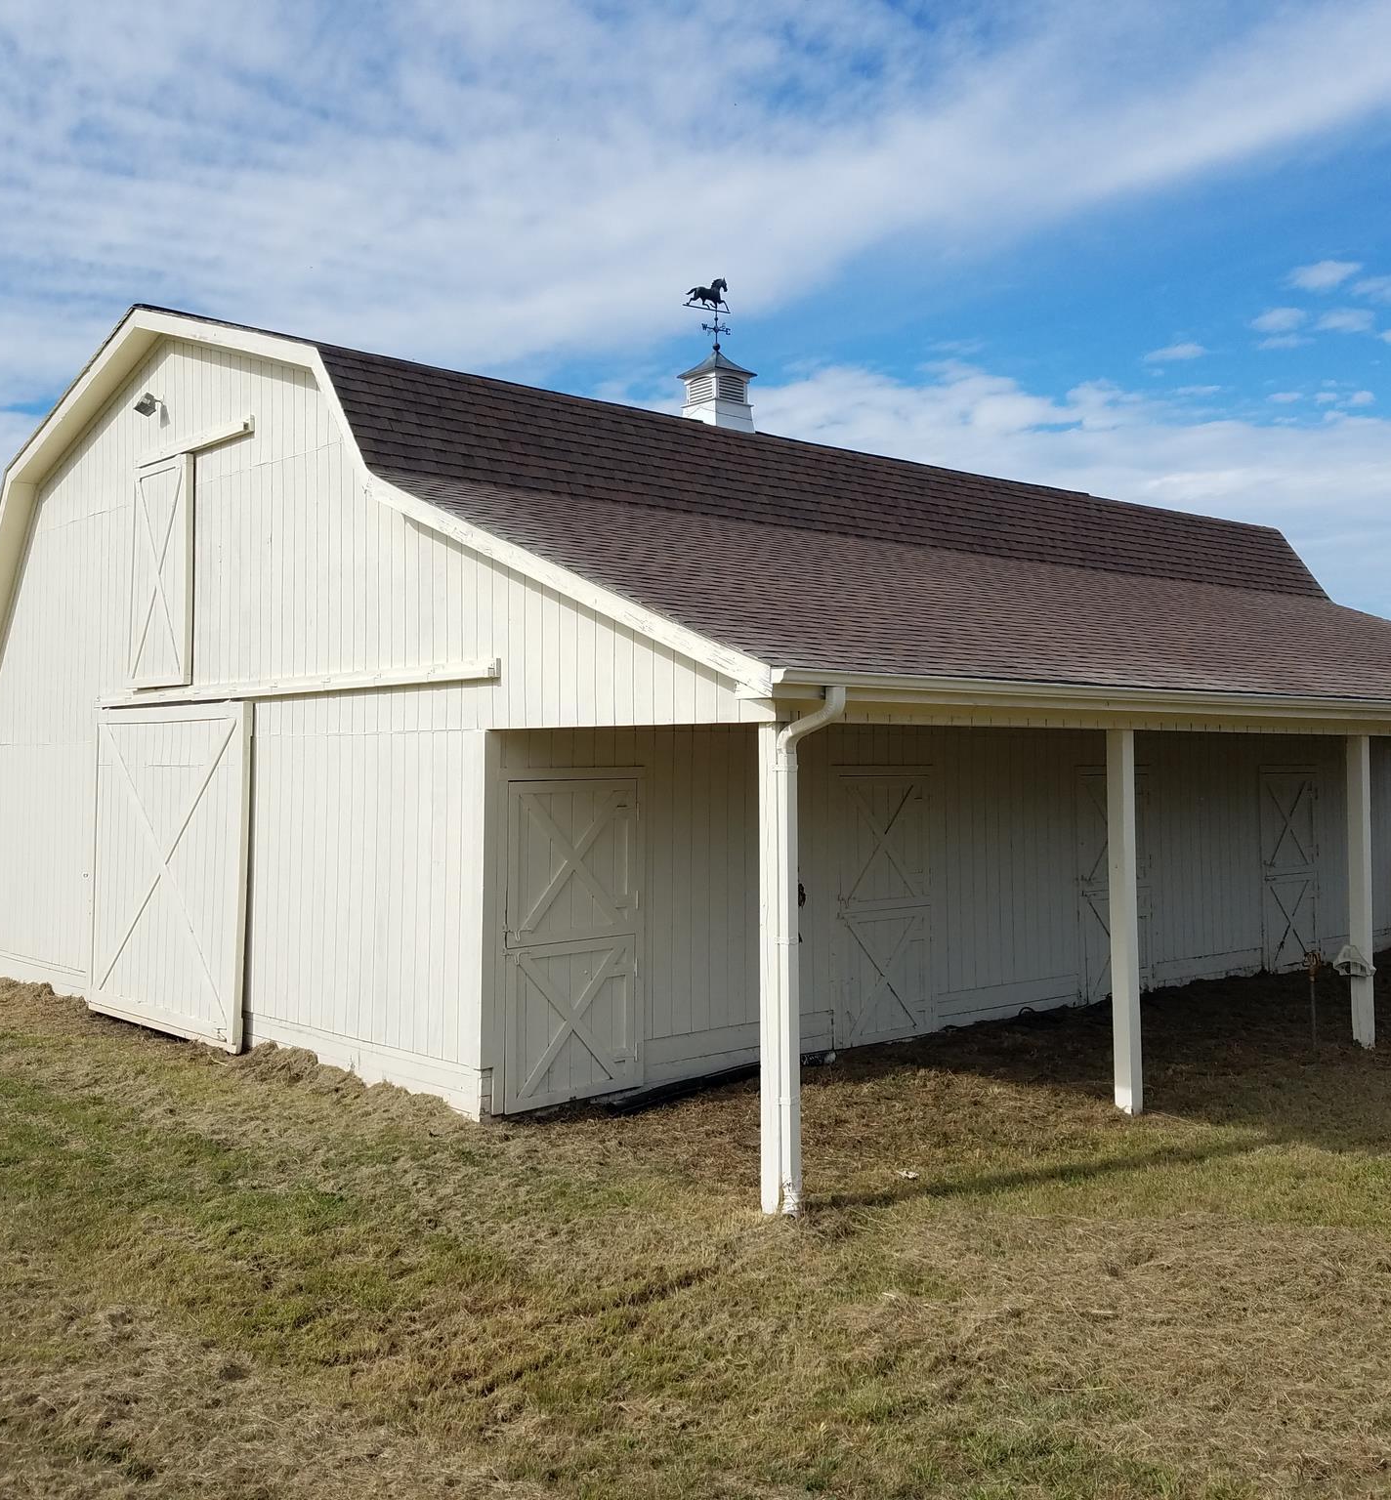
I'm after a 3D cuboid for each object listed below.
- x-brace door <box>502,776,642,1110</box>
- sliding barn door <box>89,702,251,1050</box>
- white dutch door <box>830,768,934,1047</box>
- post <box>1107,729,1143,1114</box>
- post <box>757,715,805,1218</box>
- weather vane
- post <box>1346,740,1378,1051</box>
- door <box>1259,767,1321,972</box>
[{"bbox_3d":[-0.887,1.380,11.082,1.211,2.373,0.070,1,-1,-42],"label":"x-brace door"},{"bbox_3d":[-5.110,1.134,14.509,0.130,3.092,3.453,1,-1,-42],"label":"sliding barn door"},{"bbox_3d":[1.681,1.362,13.366,1.253,2.402,0.070,1,-1,-42],"label":"white dutch door"},{"bbox_3d":[3.103,1.230,10.850,0.142,2.738,0.142,1,-1,-42],"label":"post"},{"bbox_3d":[0.474,1.218,8.512,0.150,2.759,0.150,1,-1,-42],"label":"post"},{"bbox_3d":[0.158,-5.762,19.837,0.718,1.028,0.400,0,-1,-30],"label":"weather vane"},{"bbox_3d":[5.927,1.248,13.360,0.142,2.729,0.142,1,-1,-42],"label":"post"},{"bbox_3d":[7.270,1.415,18.334,1.393,2.429,0.070,1,-1,-42],"label":"door"}]

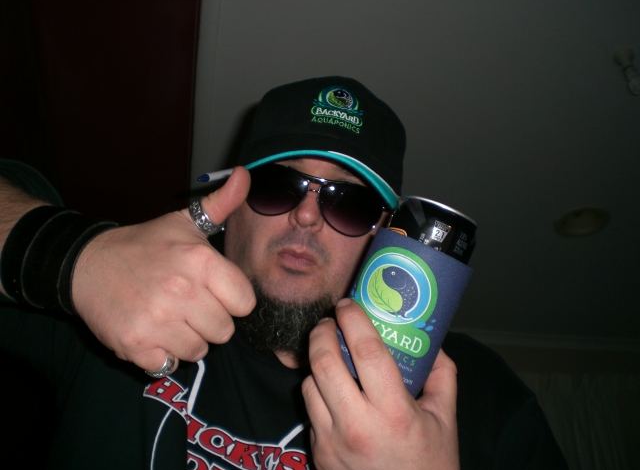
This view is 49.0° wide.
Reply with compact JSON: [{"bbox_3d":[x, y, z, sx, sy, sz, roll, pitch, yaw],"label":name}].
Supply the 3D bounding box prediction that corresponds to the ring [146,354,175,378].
[{"bbox_3d":[-0.110,0.091,0.485,0.007,0.022,0.022,49,-13,-29],"label":"ring"}]

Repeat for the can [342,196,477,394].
[{"bbox_3d":[0.064,0.043,0.522,0.075,0.134,0.075,24,-1,1],"label":"can"}]

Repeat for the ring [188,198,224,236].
[{"bbox_3d":[-0.078,-0.013,0.483,0.009,0.025,0.025,-43,1,8],"label":"ring"}]

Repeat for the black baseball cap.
[{"bbox_3d":[0.007,-0.101,0.735,0.172,0.135,0.260,14,-4,-5],"label":"black baseball cap"}]

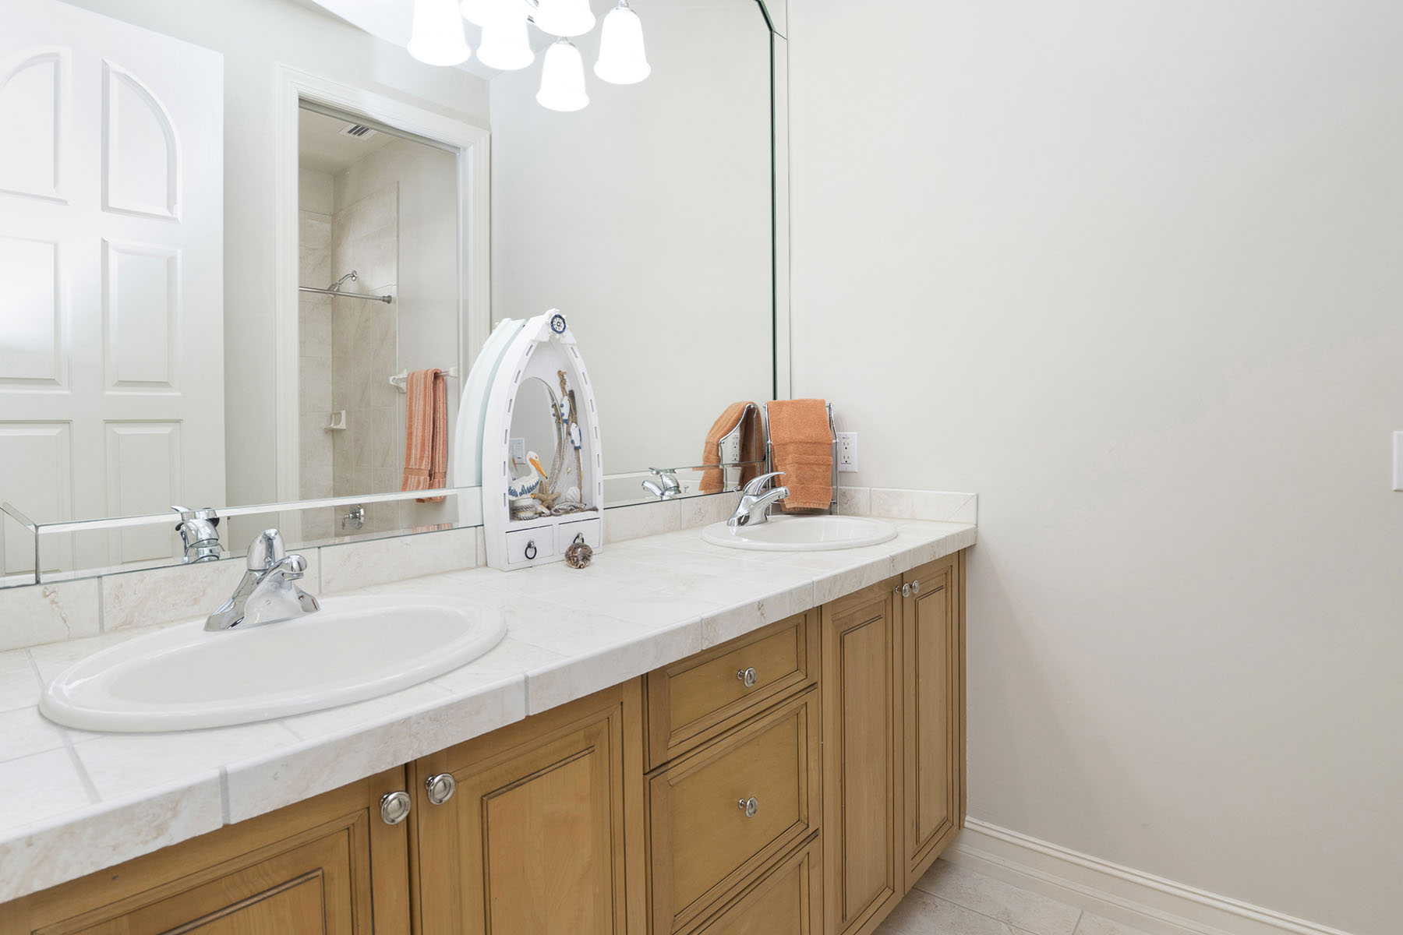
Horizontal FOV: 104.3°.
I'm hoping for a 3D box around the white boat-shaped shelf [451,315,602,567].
[{"bbox_3d":[-0.303,-0.062,1.053,0.086,0.478,0.207,1,3,45],"label":"white boat-shaped shelf"}]

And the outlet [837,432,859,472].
[{"bbox_3d":[0.422,-0.043,1.586,0.071,0.115,0.010,1,3,45],"label":"outlet"}]

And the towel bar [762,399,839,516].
[{"bbox_3d":[0.284,-0.026,1.560,0.200,0.325,0.120,-1,2,0],"label":"towel bar"}]

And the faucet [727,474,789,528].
[{"bbox_3d":[0.148,0.076,1.325,0.152,0.130,0.152,1,3,45],"label":"faucet"}]

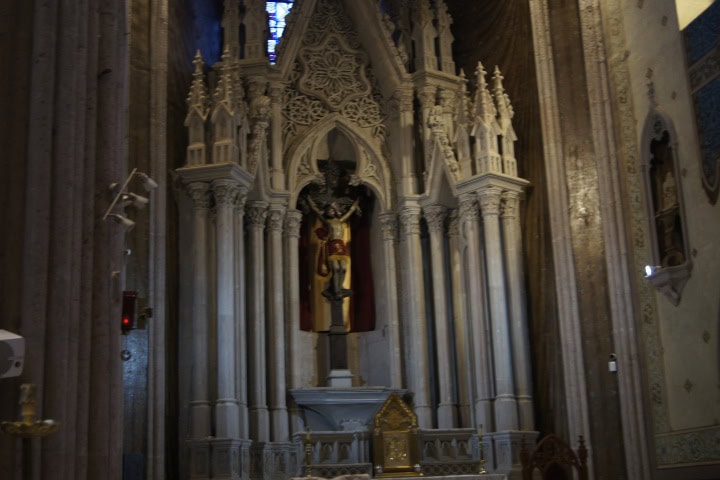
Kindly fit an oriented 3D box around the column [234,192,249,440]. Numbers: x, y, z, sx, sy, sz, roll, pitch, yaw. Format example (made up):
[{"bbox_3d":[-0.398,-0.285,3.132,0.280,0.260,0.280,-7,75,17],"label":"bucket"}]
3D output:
[{"bbox_3d":[-1.599,0.941,12.220,0.177,3.442,0.177,1,-13,-16],"label":"column"}]

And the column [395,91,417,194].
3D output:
[{"bbox_3d":[0.753,-1.589,14.416,0.272,1.788,0.272,1,-13,-16],"label":"column"}]

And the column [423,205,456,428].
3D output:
[{"bbox_3d":[1.228,1.131,13.682,0.304,3.429,0.304,1,-13,-16],"label":"column"}]

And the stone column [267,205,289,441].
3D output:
[{"bbox_3d":[-1.210,1.164,13.171,0.263,3.487,0.263,1,-13,-16],"label":"stone column"}]

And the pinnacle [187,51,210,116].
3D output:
[{"bbox_3d":[-2.183,-2.146,12.098,0.222,0.866,0.222,-5,-13,11],"label":"pinnacle"}]

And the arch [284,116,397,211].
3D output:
[{"bbox_3d":[-0.330,-1.250,14.268,1.681,1.602,0.350,1,-13,-16],"label":"arch"}]

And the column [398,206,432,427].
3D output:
[{"bbox_3d":[0.886,1.148,13.792,0.307,3.440,0.307,1,-13,-16],"label":"column"}]

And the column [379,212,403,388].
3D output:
[{"bbox_3d":[0.457,1.125,13.260,0.237,3.101,0.237,1,-13,-13],"label":"column"}]

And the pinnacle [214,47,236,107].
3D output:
[{"bbox_3d":[-1.815,-2.229,12.049,0.205,0.781,0.205,-5,-13,11],"label":"pinnacle"}]

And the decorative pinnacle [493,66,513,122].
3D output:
[{"bbox_3d":[2.210,-2.289,14.033,0.249,0.964,0.249,1,-13,-16],"label":"decorative pinnacle"}]

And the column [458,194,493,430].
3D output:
[{"bbox_3d":[1.577,0.962,12.342,0.250,3.223,0.250,-2,-13,0],"label":"column"}]

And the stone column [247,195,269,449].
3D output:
[{"bbox_3d":[-1.410,1.083,12.338,0.260,3.297,0.260,1,-13,-13],"label":"stone column"}]

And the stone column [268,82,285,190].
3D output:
[{"bbox_3d":[-1.213,-1.507,13.059,0.205,1.580,0.205,1,-13,-13],"label":"stone column"}]

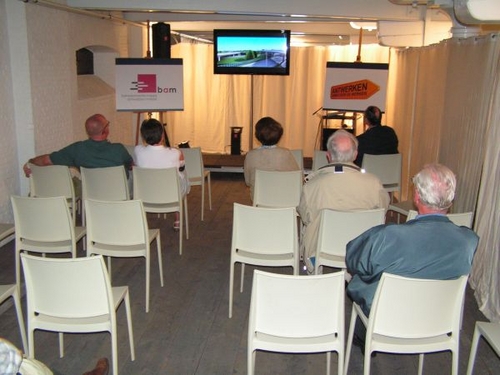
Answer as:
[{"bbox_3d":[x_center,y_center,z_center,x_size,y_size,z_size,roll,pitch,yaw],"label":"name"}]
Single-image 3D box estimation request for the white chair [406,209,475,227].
[{"bbox_3d":[1.247,0.504,3.861,0.445,0.820,0.495,2,12,5],"label":"white chair"}]

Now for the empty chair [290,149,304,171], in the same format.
[{"bbox_3d":[0.403,-0.061,6.380,0.445,0.820,0.495,2,12,5],"label":"empty chair"}]

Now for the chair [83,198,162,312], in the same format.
[{"bbox_3d":[-0.923,0.432,4.079,0.445,0.820,0.495,2,12,4],"label":"chair"}]

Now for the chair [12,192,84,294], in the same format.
[{"bbox_3d":[-1.489,0.409,4.154,0.445,0.820,0.495,1,12,2],"label":"chair"}]

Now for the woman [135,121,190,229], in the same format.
[{"bbox_3d":[-0.831,-0.077,5.417,0.480,1.240,0.800,1,13,2],"label":"woman"}]

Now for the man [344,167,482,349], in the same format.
[{"bbox_3d":[0.769,0.468,2.969,0.640,1.290,0.820,-1,13,-9],"label":"man"}]

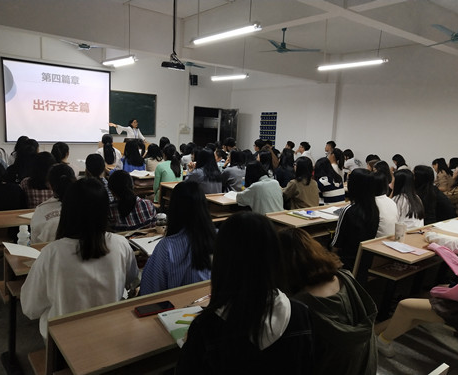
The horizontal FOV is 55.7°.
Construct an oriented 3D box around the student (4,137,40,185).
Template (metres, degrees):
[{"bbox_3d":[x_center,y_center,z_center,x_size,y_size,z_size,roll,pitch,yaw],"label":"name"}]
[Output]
[{"bbox_3d":[-2.384,0.077,5.089,0.500,1.260,0.720,-2,8,-31],"label":"student"}]

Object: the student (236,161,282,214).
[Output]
[{"bbox_3d":[0.222,0.347,4.402,0.490,1.241,0.694,-4,10,-40],"label":"student"}]

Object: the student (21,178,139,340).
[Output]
[{"bbox_3d":[-0.737,0.549,2.094,0.550,1.220,0.750,-2,8,-31],"label":"student"}]

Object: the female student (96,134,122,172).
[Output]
[{"bbox_3d":[-2.219,-0.289,7.796,0.469,1.327,0.663,-4,10,-40],"label":"female student"}]

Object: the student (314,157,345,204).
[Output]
[{"bbox_3d":[1.016,0.279,5.061,0.449,1.271,0.663,-4,10,-40],"label":"student"}]

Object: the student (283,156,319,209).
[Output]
[{"bbox_3d":[0.704,0.263,4.840,0.500,1.210,0.750,-5,10,-44],"label":"student"}]

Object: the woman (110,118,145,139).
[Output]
[{"bbox_3d":[-2.407,-0.819,10.350,1.000,1.600,0.480,-3,9,-36],"label":"woman"}]

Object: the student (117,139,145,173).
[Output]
[{"bbox_3d":[-1.603,-0.123,6.944,0.459,1.294,0.663,-4,10,-40],"label":"student"}]

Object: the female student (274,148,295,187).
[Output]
[{"bbox_3d":[0.744,0.047,6.421,0.480,1.240,0.720,-4,10,-41],"label":"female student"}]

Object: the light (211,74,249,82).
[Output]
[{"bbox_3d":[0.010,-2.256,8.934,0.130,0.080,1.250,-4,10,-40],"label":"light"}]

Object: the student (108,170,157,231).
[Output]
[{"bbox_3d":[-0.882,0.408,3.581,0.560,1.110,0.750,-3,9,-36],"label":"student"}]

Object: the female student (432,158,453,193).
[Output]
[{"bbox_3d":[3.392,0.100,7.113,0.720,1.180,0.480,8,9,38],"label":"female student"}]

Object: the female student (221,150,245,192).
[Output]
[{"bbox_3d":[-0.014,0.111,5.793,0.720,1.210,0.500,9,10,43],"label":"female student"}]

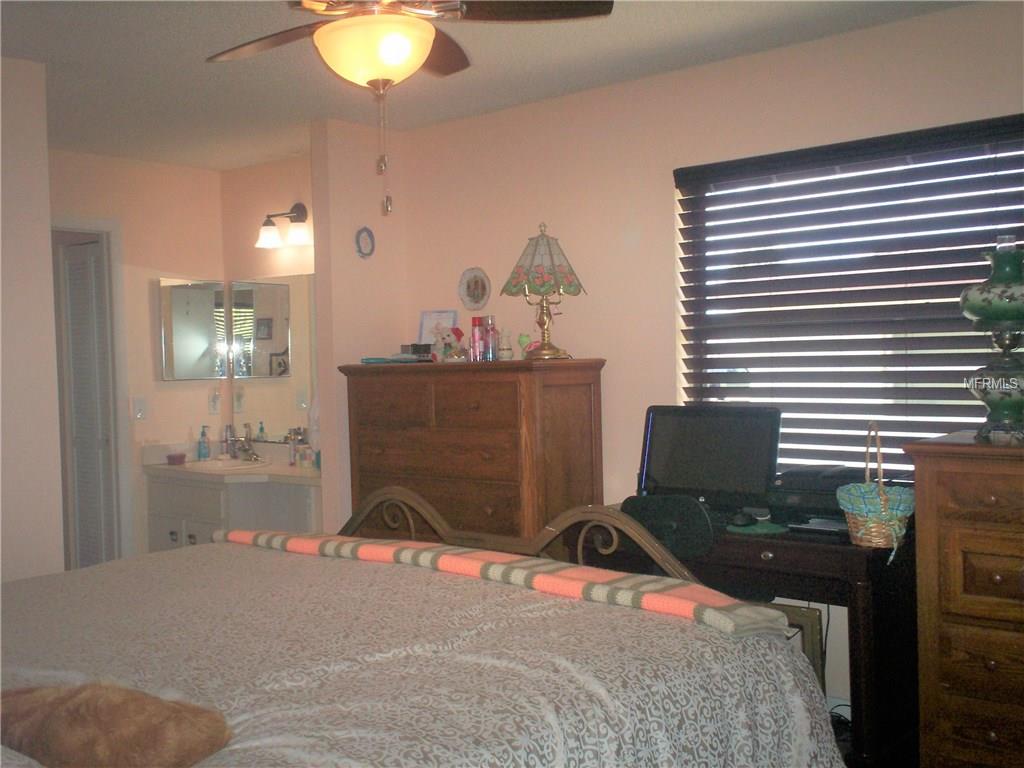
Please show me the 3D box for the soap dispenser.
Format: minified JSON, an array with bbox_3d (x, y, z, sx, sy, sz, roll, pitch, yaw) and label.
[{"bbox_3d":[-1.716,0.330,5.939,0.058,0.192,0.060,-2,2,0],"label":"soap dispenser"}]

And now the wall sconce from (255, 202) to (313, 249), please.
[{"bbox_3d":[-1.199,-0.853,5.658,0.410,0.240,0.185,0,2,41],"label":"wall sconce"}]

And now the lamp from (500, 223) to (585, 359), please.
[{"bbox_3d":[0.133,-0.375,4.369,0.345,0.572,0.345,0,2,41],"label":"lamp"}]

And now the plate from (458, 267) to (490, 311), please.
[{"bbox_3d":[-0.169,-0.438,4.918,0.197,0.205,0.024,0,2,41],"label":"plate"}]

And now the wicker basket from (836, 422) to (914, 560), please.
[{"bbox_3d":[1.067,0.284,3.127,0.225,0.366,0.225,-1,2,5],"label":"wicker basket"}]

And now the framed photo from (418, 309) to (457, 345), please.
[{"bbox_3d":[-0.340,-0.223,4.886,0.205,0.250,0.030,-1,-12,32],"label":"framed photo"}]

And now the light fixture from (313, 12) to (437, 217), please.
[{"bbox_3d":[-0.321,-0.642,2.599,0.302,0.467,0.302,-2,2,0],"label":"light fixture"}]

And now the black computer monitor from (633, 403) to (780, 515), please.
[{"bbox_3d":[0.720,0.259,3.873,0.540,0.360,0.080,0,-17,41],"label":"black computer monitor"}]

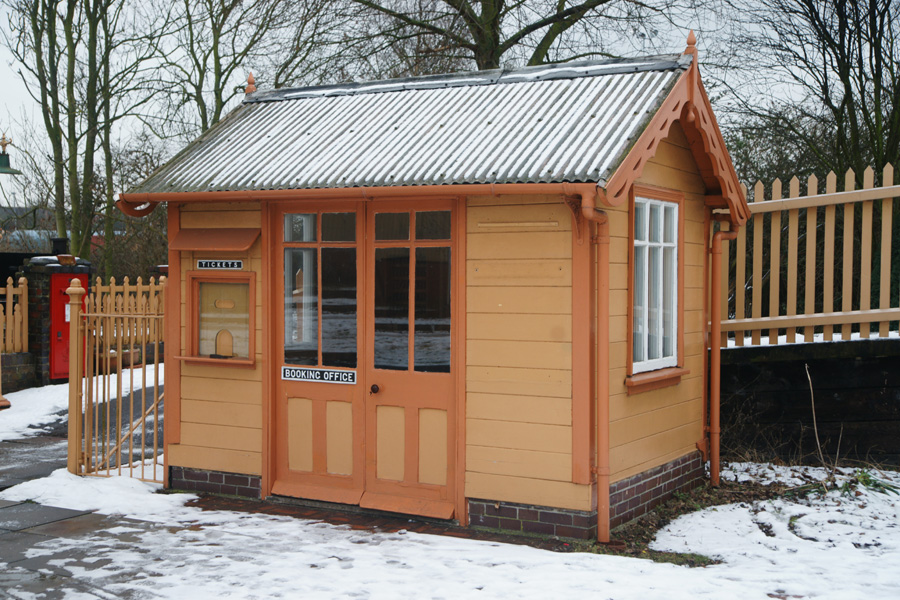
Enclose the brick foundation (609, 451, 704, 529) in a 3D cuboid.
[{"bbox_3d":[1.356,1.320,8.754,0.140,0.300,2.250,1,1,29],"label":"brick foundation"}]

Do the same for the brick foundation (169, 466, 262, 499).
[{"bbox_3d":[-1.692,1.346,9.263,0.880,0.175,0.140,1,1,29],"label":"brick foundation"}]

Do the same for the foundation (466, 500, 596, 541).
[{"bbox_3d":[0.527,1.387,8.008,0.860,0.190,0.140,1,1,29],"label":"foundation"}]

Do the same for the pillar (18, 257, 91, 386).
[{"bbox_3d":[-4.197,0.217,13.355,0.340,1.350,0.660,1,1,34],"label":"pillar"}]

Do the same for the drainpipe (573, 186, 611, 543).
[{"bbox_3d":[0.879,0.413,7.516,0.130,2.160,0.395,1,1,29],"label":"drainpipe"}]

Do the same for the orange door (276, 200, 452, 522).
[{"bbox_3d":[-0.606,0.361,8.576,1.500,2.110,0.080,1,1,29],"label":"orange door"}]

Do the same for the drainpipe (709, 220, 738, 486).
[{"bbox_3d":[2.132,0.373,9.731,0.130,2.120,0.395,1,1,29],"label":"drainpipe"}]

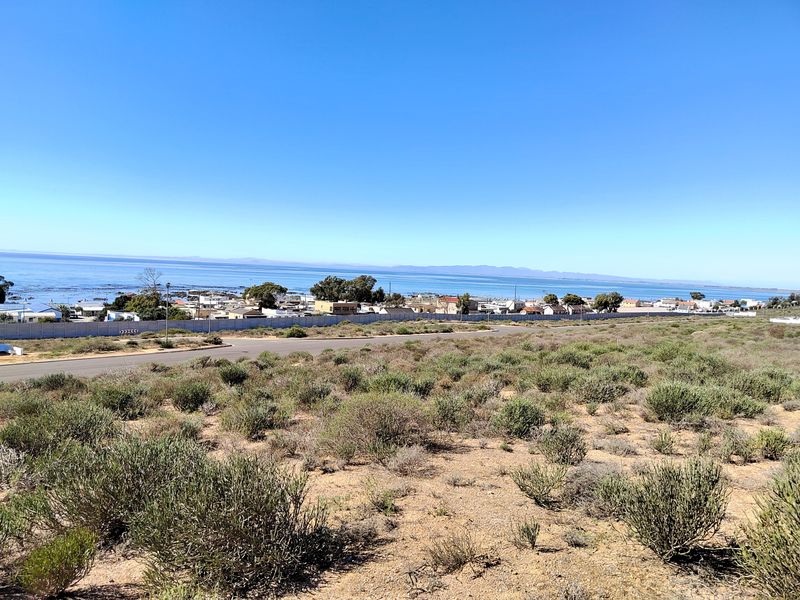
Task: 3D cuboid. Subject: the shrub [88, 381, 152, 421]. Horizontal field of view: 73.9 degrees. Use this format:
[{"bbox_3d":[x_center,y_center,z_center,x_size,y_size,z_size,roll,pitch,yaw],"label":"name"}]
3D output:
[{"bbox_3d":[-4.840,1.708,9.281,1.120,0.613,1.030,1,4,-27],"label":"shrub"}]

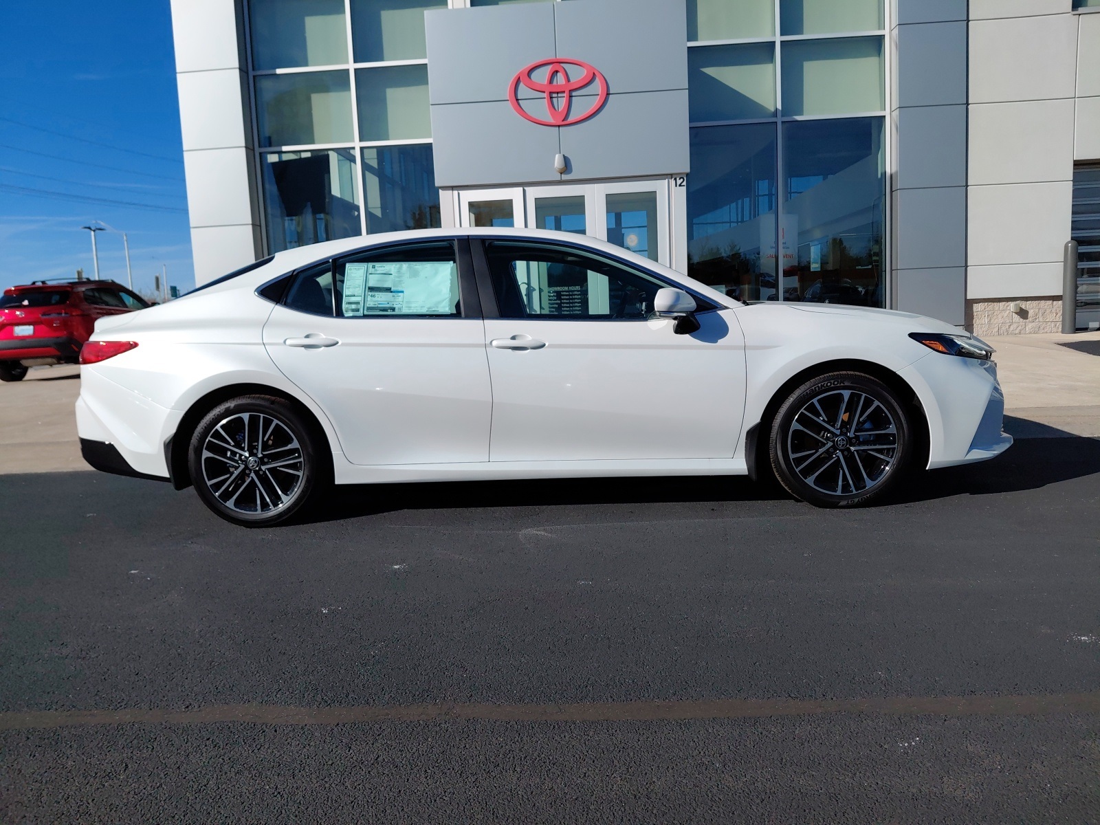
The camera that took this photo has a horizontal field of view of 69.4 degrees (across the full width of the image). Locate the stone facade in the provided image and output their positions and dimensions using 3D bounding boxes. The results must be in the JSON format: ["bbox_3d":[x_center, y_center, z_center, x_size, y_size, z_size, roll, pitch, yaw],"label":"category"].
[{"bbox_3d":[7.317,-1.505,12.400,1.550,0.610,0.200,-2,6,4],"label":"stone facade"}]

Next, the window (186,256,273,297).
[{"bbox_3d":[-1.624,-0.786,4.622,0.700,0.120,1.220,-23,7,6],"label":"window"}]

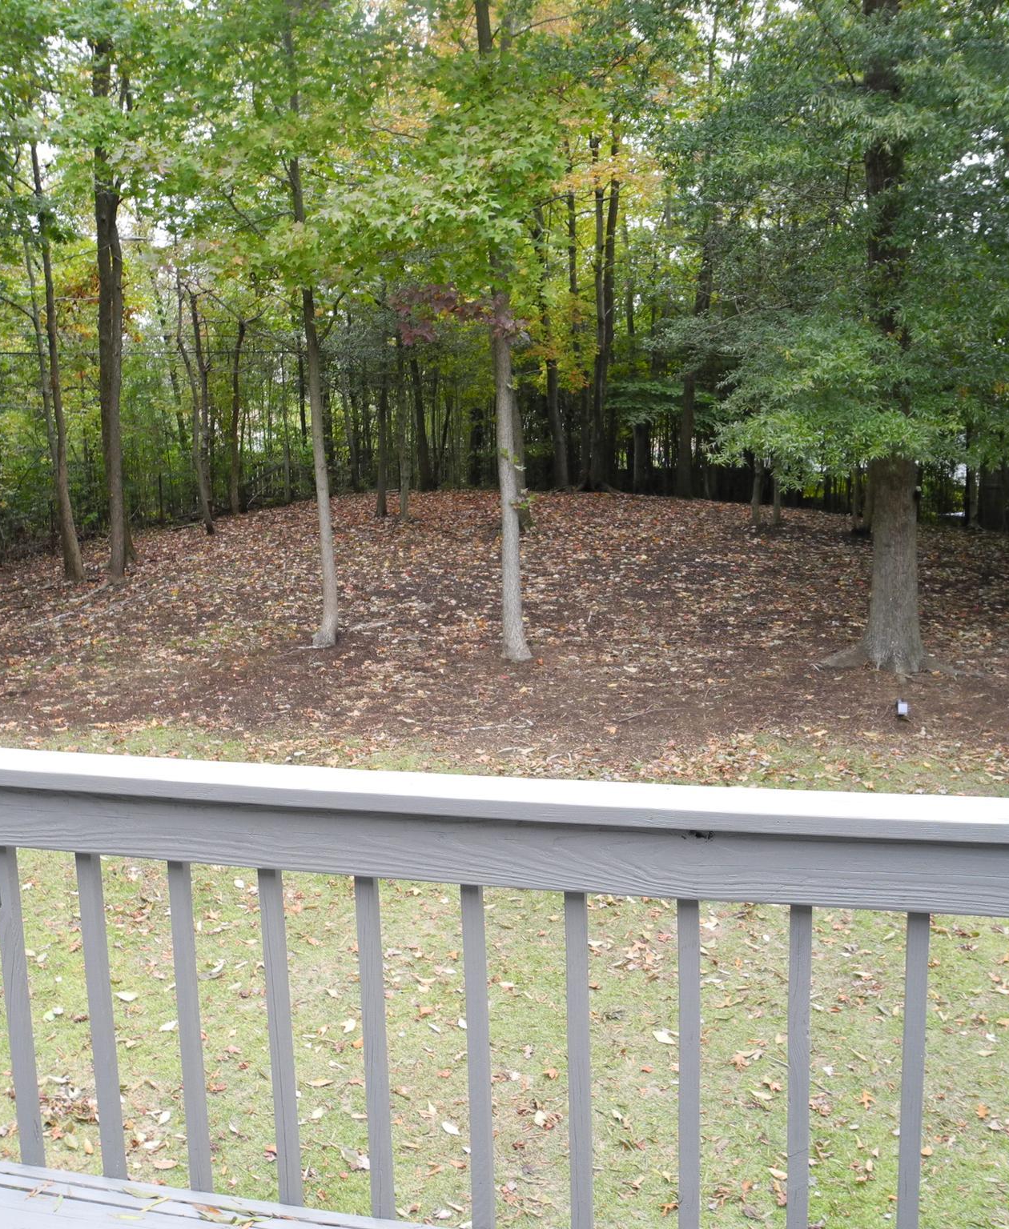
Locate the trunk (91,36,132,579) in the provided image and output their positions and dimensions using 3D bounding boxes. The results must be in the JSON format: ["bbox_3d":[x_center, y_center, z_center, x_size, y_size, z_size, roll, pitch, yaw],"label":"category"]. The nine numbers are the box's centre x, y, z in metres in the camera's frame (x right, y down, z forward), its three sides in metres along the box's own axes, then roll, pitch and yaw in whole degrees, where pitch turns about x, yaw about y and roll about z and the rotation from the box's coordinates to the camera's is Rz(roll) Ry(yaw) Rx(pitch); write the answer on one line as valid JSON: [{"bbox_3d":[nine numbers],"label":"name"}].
[{"bbox_3d":[-5.469,-4.179,18.484,0.420,7.390,0.380,1,8,0],"label":"trunk"}]

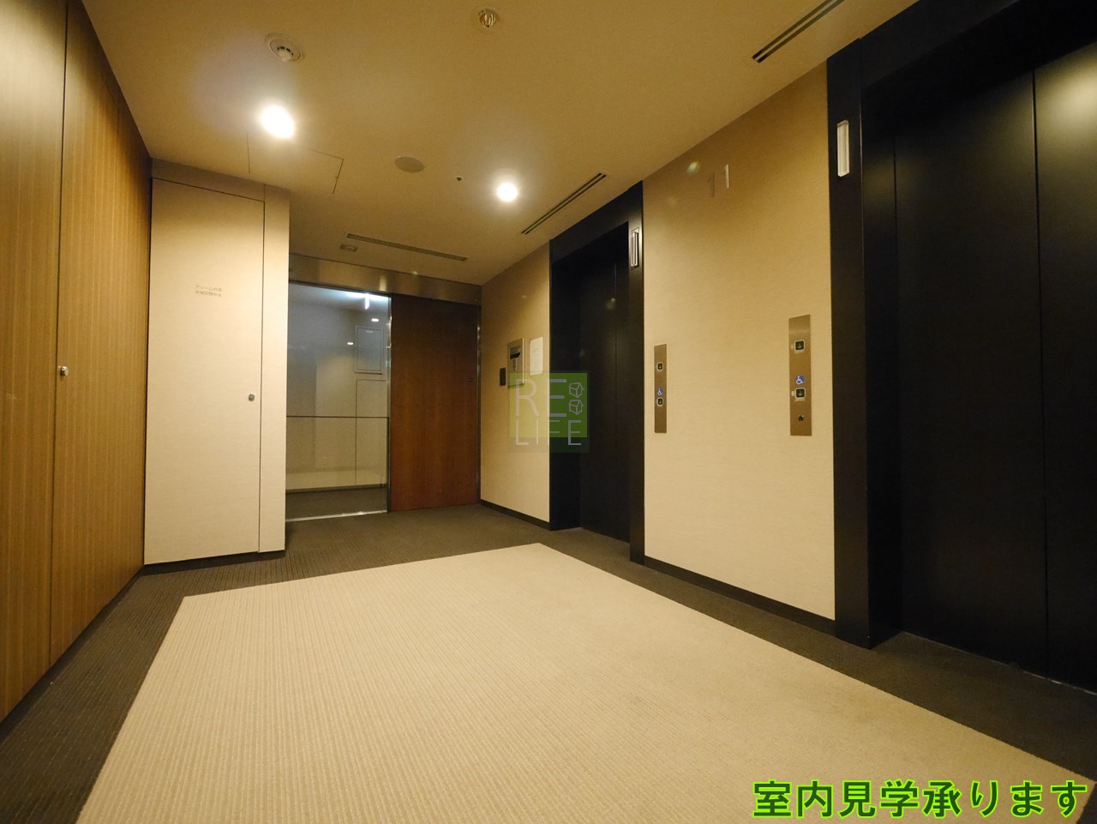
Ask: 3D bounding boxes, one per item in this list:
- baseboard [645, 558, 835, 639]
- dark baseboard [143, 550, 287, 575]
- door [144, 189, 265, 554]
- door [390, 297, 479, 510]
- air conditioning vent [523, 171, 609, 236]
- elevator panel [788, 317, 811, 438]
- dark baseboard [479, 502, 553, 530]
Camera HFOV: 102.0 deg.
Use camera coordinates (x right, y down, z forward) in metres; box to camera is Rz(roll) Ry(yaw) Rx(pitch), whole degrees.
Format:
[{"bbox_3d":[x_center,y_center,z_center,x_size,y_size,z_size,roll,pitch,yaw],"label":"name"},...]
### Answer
[{"bbox_3d":[0.890,0.913,2.293,0.018,0.067,1.083,1,-2,-33],"label":"baseboard"},{"bbox_3d":[-2.042,0.925,2.758,0.702,0.062,0.018,1,-2,-33],"label":"dark baseboard"},{"bbox_3d":[-2.110,-0.244,2.757,0.556,2.276,0.040,1,-2,-33],"label":"door"},{"bbox_3d":[-1.176,-0.088,4.649,0.923,2.175,0.045,1,-2,-33],"label":"door"},{"bbox_3d":[0.075,-1.456,3.149,0.053,0.030,0.996,1,-2,-33],"label":"air conditioning vent"},{"bbox_3d":[1.112,-0.157,1.965,0.018,0.528,0.092,1,-2,-33],"label":"elevator panel"},{"bbox_3d":[-0.362,0.962,4.252,0.018,0.062,1.379,1,-2,-33],"label":"dark baseboard"}]

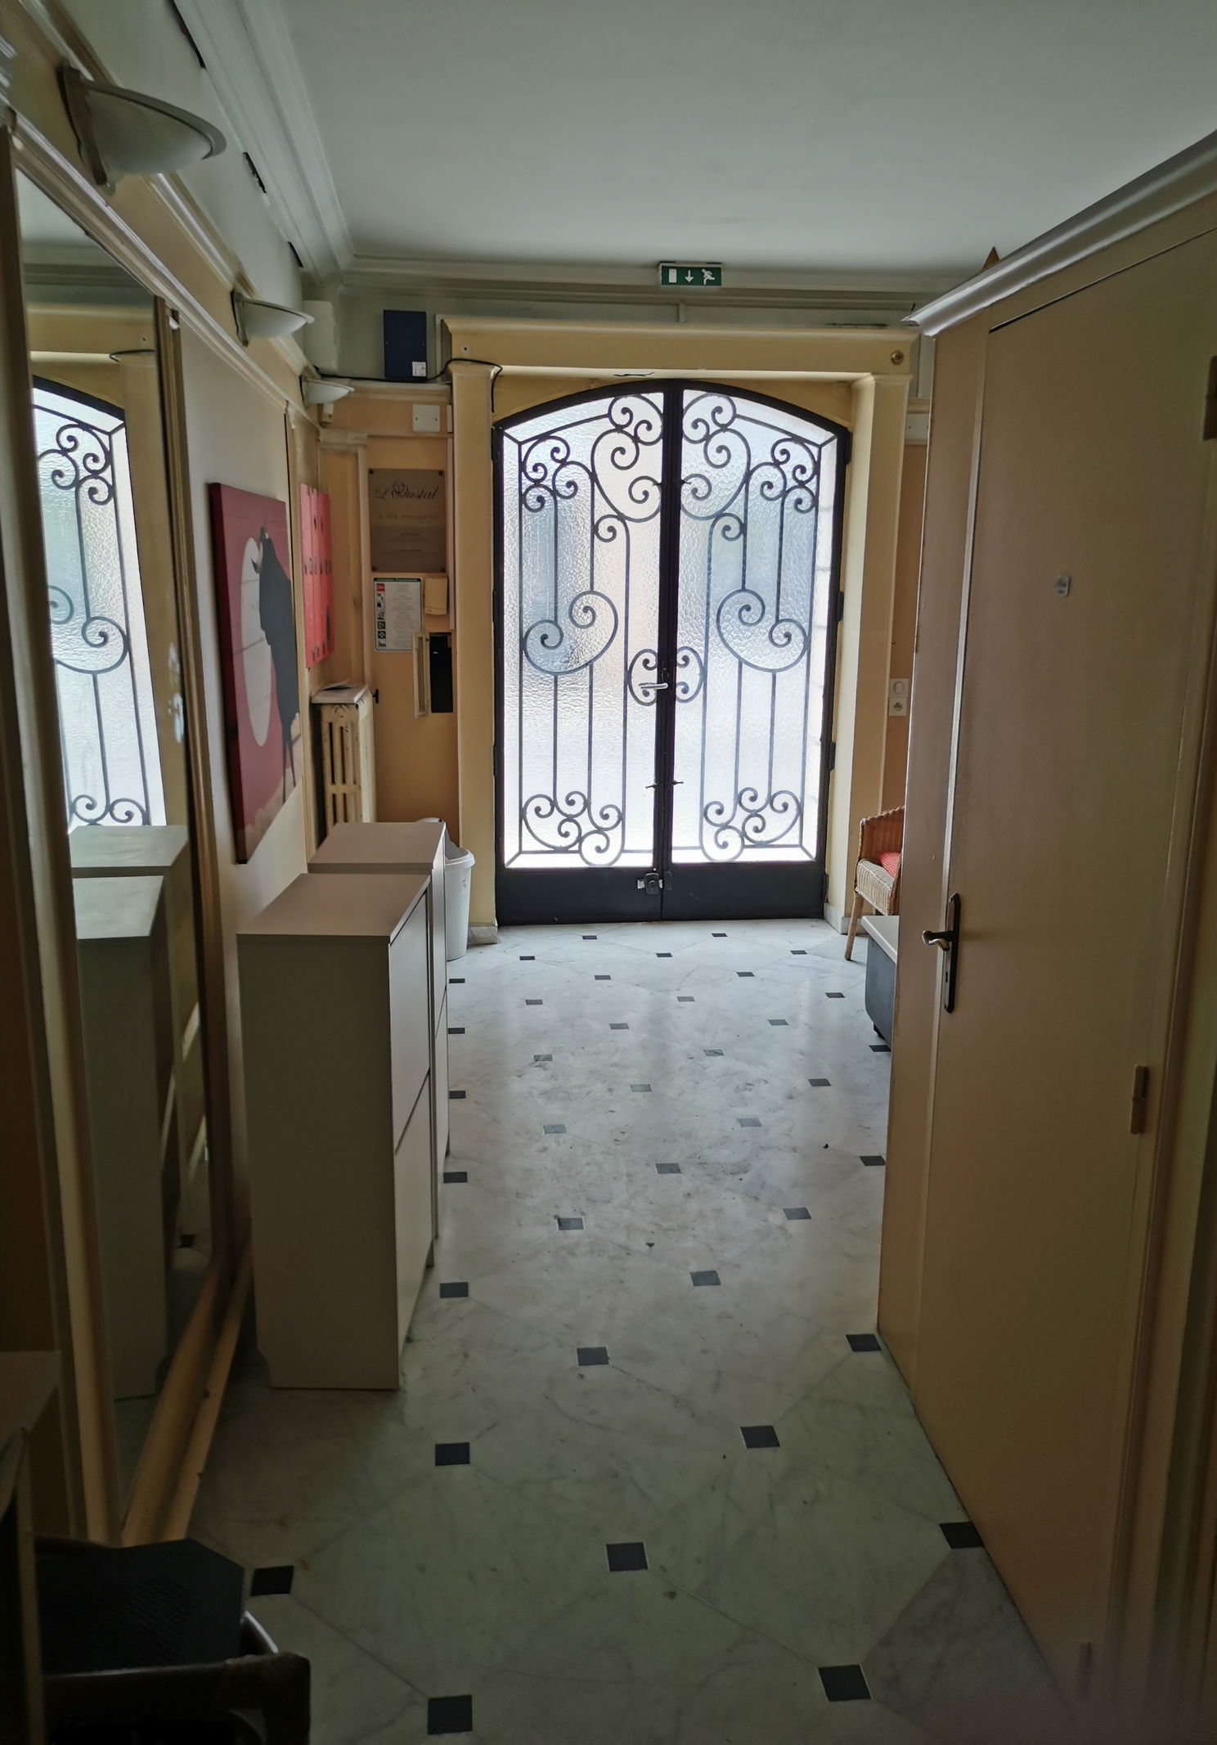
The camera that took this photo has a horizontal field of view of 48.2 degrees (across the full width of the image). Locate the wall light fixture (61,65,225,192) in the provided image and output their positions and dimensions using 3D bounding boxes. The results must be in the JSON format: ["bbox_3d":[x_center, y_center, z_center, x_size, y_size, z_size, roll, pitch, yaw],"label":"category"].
[{"bbox_3d":[-0.636,-1.028,1.949,0.168,0.105,0.430,-1,13,-7],"label":"wall light fixture"}]

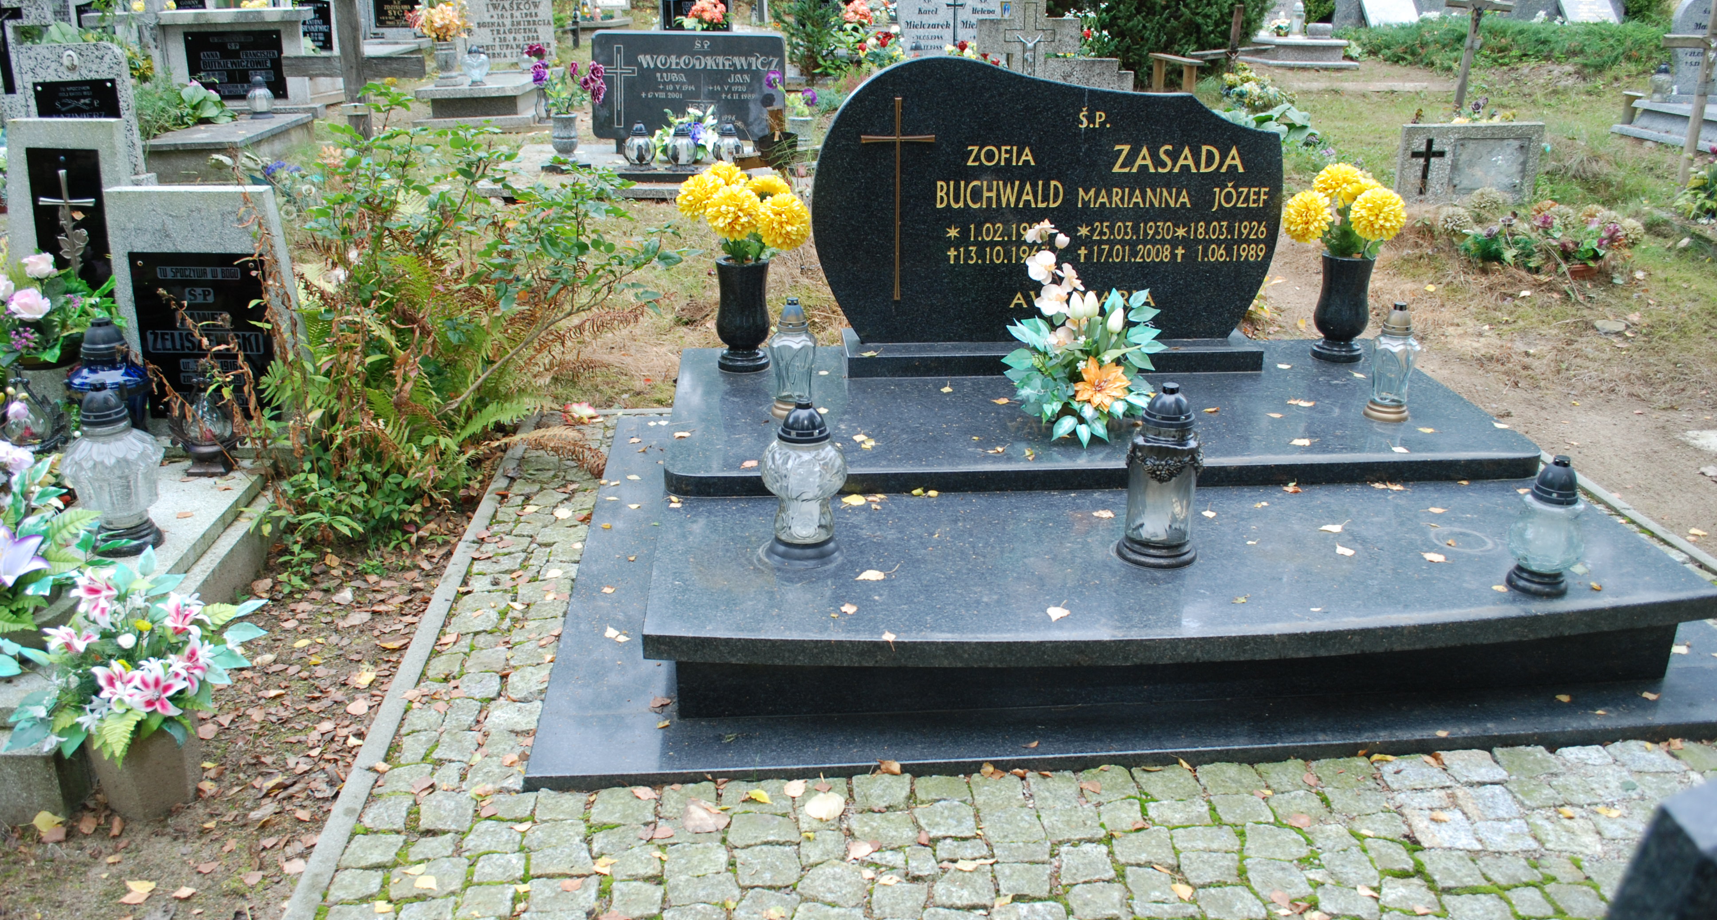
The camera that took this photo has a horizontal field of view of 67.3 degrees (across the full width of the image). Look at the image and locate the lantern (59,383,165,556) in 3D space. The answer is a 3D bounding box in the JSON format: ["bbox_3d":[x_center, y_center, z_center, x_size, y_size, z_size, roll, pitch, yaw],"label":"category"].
[{"bbox_3d":[-1.615,0.014,2.791,0.200,0.365,0.200,-1,21,-5],"label":"lantern"}]

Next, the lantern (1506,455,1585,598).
[{"bbox_3d":[1.529,0.135,2.842,0.150,0.304,0.150,-1,22,-5],"label":"lantern"}]

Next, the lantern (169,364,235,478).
[{"bbox_3d":[-1.524,-0.091,2.998,0.160,0.250,0.145,-1,22,-4],"label":"lantern"}]

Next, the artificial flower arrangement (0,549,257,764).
[{"bbox_3d":[-1.345,0.361,2.392,0.450,0.360,0.390,-1,22,-5],"label":"artificial flower arrangement"}]

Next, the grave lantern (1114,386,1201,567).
[{"bbox_3d":[0.604,0.021,2.559,0.160,0.360,0.160,-1,22,-4],"label":"grave lantern"}]

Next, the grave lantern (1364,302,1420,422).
[{"bbox_3d":[1.393,-0.256,3.345,0.120,0.295,0.120,-1,21,-5],"label":"grave lantern"}]

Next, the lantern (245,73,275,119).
[{"bbox_3d":[-3.908,-2.370,8.423,0.185,0.265,0.185,-1,22,-4],"label":"lantern"}]

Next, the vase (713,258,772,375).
[{"bbox_3d":[-0.331,-0.417,3.705,0.152,0.302,0.152,-1,21,-5],"label":"vase"}]

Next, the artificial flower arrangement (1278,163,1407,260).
[{"bbox_3d":[1.334,-0.686,3.545,0.330,0.260,0.290,-1,22,-4],"label":"artificial flower arrangement"}]

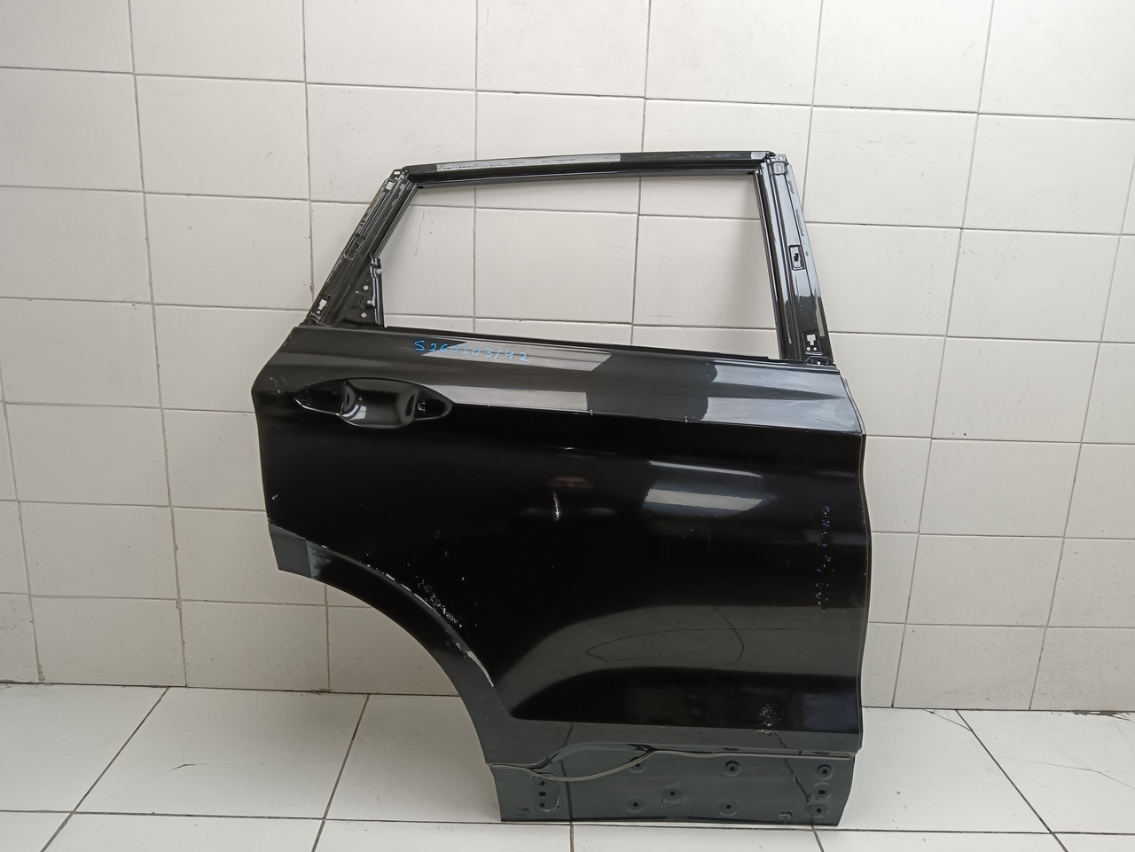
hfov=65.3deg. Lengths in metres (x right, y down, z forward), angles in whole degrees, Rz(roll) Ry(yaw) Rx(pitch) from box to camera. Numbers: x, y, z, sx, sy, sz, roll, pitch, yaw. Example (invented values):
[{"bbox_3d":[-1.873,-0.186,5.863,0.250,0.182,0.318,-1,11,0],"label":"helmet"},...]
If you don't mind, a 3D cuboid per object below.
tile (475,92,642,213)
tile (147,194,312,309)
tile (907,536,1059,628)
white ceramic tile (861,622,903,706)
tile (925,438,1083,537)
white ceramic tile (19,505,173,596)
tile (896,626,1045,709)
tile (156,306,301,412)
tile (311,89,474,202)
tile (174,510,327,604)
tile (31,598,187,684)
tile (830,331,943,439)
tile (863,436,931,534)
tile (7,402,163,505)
[{"bbox_3d":[-0.015,-0.497,1.621,0.300,0.200,0.010,2,15,-1],"label":"tile"},{"bbox_3d":[-0.628,-0.323,1.654,0.300,0.200,0.009,2,15,-1],"label":"tile"},{"bbox_3d":[0.866,0.322,1.847,0.300,0.200,0.009,2,15,-1],"label":"tile"},{"bbox_3d":[0.557,0.506,1.891,0.300,0.198,0.009,2,15,-1],"label":"white ceramic tile"},{"bbox_3d":[0.873,0.126,1.795,0.300,0.200,0.009,2,15,-1],"label":"tile"},{"bbox_3d":[-0.953,0.256,1.808,0.300,0.200,0.010,2,15,-1],"label":"white ceramic tile"},{"bbox_3d":[0.860,0.517,1.898,0.300,0.198,0.009,2,15,-1],"label":"tile"},{"bbox_3d":[-0.634,-0.127,1.706,0.300,0.200,0.009,2,15,-1],"label":"tile"},{"bbox_3d":[-0.318,-0.507,1.608,0.300,0.200,0.009,2,15,-1],"label":"tile"},{"bbox_3d":[-0.648,0.267,1.815,0.300,0.200,0.010,2,15,-1],"label":"tile"},{"bbox_3d":[-0.961,0.452,1.860,0.300,0.200,0.010,2,15,-1],"label":"tile"},{"bbox_3d":[0.577,-0.081,1.736,0.300,0.200,0.009,2,15,-1],"label":"tile"},{"bbox_3d":[0.569,0.116,1.782,0.300,0.200,0.009,2,15,-1],"label":"tile"},{"bbox_3d":[-0.943,0.058,1.751,0.300,0.200,0.009,2,15,-1],"label":"tile"}]

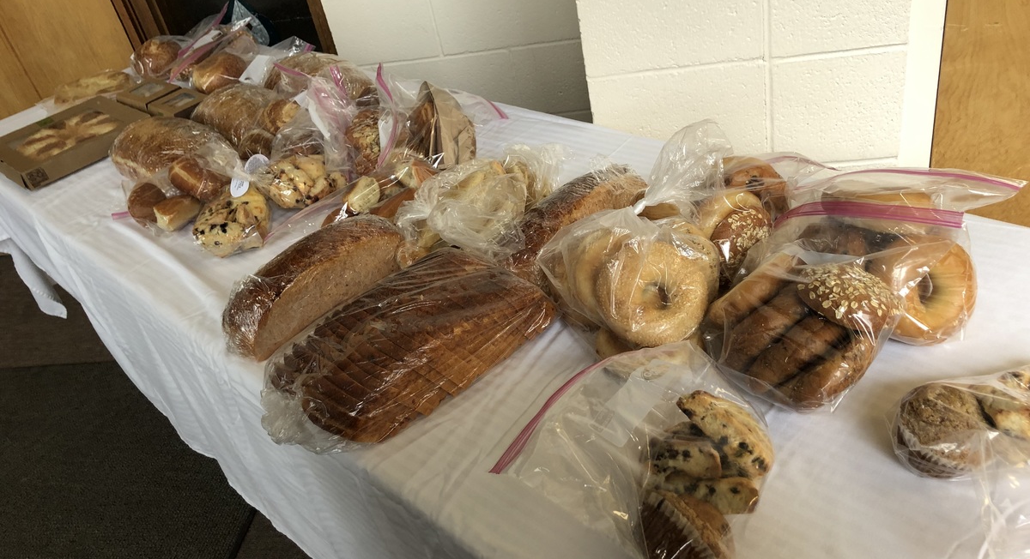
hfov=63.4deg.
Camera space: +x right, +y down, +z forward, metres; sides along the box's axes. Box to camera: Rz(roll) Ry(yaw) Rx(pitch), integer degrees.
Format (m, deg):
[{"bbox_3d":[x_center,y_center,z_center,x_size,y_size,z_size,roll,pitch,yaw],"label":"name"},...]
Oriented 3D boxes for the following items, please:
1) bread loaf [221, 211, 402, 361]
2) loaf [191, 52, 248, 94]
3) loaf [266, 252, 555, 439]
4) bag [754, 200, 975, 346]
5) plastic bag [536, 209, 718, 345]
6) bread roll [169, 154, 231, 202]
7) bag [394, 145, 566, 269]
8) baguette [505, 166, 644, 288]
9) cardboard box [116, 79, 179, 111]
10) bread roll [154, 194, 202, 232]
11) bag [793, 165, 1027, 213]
[{"bbox_3d":[-0.296,-0.015,1.182,0.275,0.100,0.130,-35,40,-29],"label":"bread loaf"},{"bbox_3d":[-0.698,-0.482,1.982,0.150,0.095,0.120,-17,35,-7],"label":"loaf"},{"bbox_3d":[-0.139,0.059,1.024,0.325,0.100,0.195,-31,38,-24],"label":"loaf"},{"bbox_3d":[0.412,-0.043,0.978,0.250,0.115,0.190,14,43,33],"label":"bag"},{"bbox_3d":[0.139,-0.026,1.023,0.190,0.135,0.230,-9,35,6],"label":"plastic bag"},{"bbox_3d":[-0.551,-0.178,1.456,0.115,0.062,0.095,14,43,33],"label":"bread roll"},{"bbox_3d":[-0.048,-0.140,1.269,0.200,0.110,0.280,23,48,41],"label":"bag"},{"bbox_3d":[0.073,-0.077,1.159,0.280,0.090,0.115,-35,40,-29],"label":"baguette"},{"bbox_3d":[-0.869,-0.427,2.000,0.158,0.050,0.097,20,46,38],"label":"cardboard box"},{"bbox_3d":[-0.591,-0.117,1.457,0.088,0.052,0.058,-9,35,6],"label":"bread roll"},{"bbox_3d":[0.473,-0.080,1.030,0.265,0.095,0.190,7,39,26],"label":"bag"}]

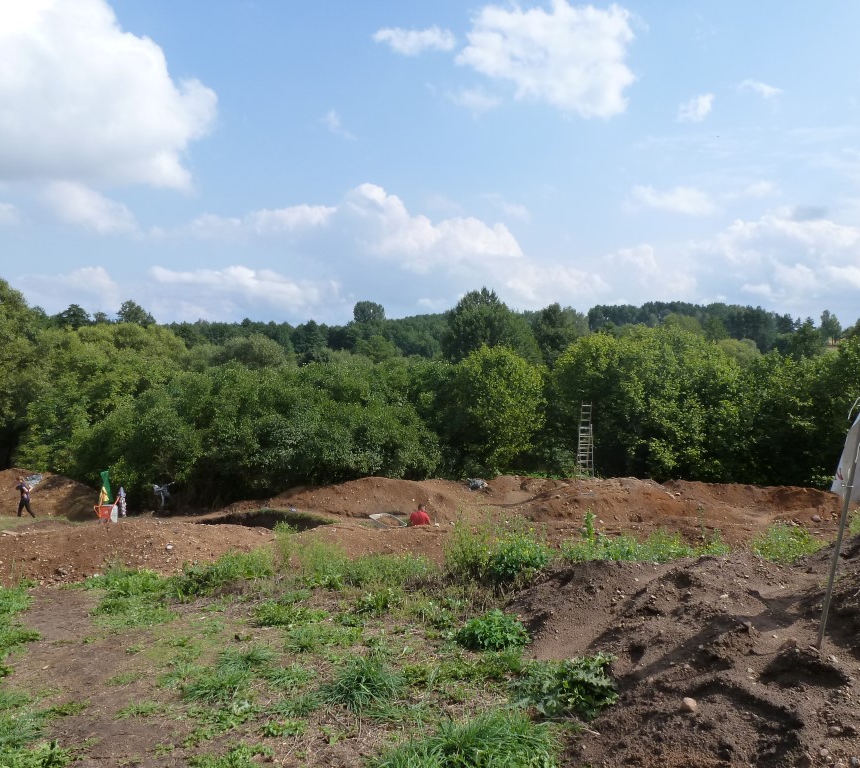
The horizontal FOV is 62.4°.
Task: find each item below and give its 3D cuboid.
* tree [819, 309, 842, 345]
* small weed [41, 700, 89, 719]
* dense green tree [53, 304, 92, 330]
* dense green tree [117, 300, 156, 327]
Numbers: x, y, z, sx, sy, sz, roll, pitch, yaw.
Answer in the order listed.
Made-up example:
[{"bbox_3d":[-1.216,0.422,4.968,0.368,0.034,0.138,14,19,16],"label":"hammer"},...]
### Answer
[{"bbox_3d":[101.535,-14.108,180.000,5.902,9.051,5.902,0,1,0],"label":"tree"},{"bbox_3d":[-2.304,2.035,4.475,0.293,0.085,0.210,0,1,0],"label":"small weed"},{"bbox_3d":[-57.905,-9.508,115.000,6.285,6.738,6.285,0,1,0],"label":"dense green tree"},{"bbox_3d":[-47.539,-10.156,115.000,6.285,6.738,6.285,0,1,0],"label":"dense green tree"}]

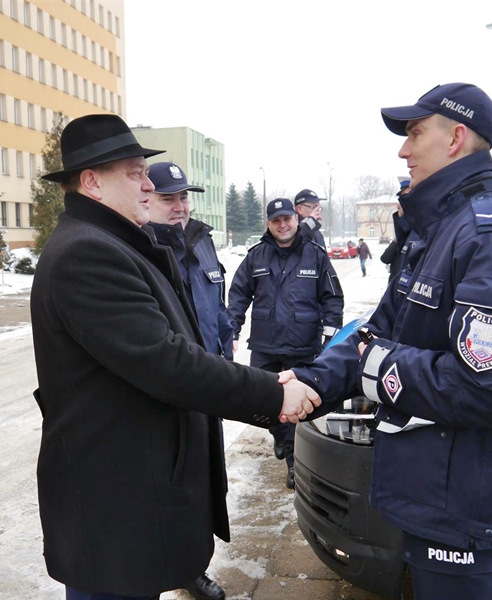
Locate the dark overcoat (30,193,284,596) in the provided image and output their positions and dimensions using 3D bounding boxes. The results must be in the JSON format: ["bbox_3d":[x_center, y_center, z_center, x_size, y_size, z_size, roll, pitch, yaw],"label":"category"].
[{"bbox_3d":[-0.209,0.206,1.530,0.580,0.940,0.560,0,5,2],"label":"dark overcoat"}]

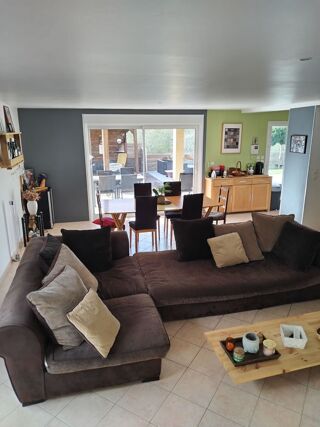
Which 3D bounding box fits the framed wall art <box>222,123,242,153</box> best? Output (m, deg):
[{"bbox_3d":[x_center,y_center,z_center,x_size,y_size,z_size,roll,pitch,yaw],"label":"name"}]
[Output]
[{"bbox_3d":[1.779,-1.841,7.903,0.520,0.735,0.025,-4,16,-14],"label":"framed wall art"}]

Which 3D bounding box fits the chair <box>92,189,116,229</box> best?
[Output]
[{"bbox_3d":[-0.933,0.117,5.871,0.460,0.990,0.420,-4,16,-14],"label":"chair"}]

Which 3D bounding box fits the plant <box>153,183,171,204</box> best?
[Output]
[{"bbox_3d":[0.056,-0.372,6.029,0.330,0.350,0.300,-4,16,-14],"label":"plant"}]

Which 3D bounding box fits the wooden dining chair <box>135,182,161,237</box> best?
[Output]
[{"bbox_3d":[-0.270,-0.024,6.312,0.420,1.030,0.490,-5,16,-17],"label":"wooden dining chair"}]

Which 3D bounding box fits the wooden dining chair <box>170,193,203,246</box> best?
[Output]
[{"bbox_3d":[0.467,0.129,5.754,0.420,1.030,0.490,-7,17,-22],"label":"wooden dining chair"}]

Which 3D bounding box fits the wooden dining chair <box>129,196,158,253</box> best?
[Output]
[{"bbox_3d":[-0.286,0.174,5.597,0.430,1.020,0.460,-3,16,-11],"label":"wooden dining chair"}]

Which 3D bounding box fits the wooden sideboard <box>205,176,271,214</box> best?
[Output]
[{"bbox_3d":[1.975,-0.470,8.137,1.640,0.890,0.430,-4,16,-14],"label":"wooden sideboard"}]

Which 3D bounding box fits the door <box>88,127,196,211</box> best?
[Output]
[{"bbox_3d":[-0.349,-0.955,7.635,2.520,2.100,0.100,-4,16,-14],"label":"door"}]

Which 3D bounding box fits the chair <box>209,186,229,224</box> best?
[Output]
[{"bbox_3d":[1.077,-0.028,6.382,0.450,0.980,0.420,-4,16,-14],"label":"chair"}]

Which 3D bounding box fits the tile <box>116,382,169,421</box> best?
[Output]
[{"bbox_3d":[-0.137,1.536,2.661,0.328,0.010,0.328,9,18,29],"label":"tile"}]

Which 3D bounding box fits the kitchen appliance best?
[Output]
[{"bbox_3d":[2.529,-1.124,8.206,0.170,0.310,0.250,-4,16,-14],"label":"kitchen appliance"}]

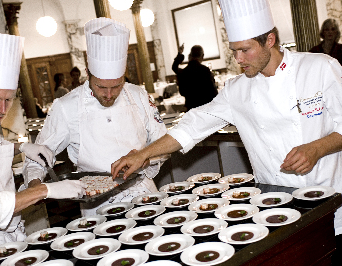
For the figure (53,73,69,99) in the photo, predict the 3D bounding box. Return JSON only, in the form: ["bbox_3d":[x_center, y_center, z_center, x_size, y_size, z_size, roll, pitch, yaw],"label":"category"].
[{"bbox_3d":[-1.666,-0.179,7.634,0.300,1.600,0.450,-8,10,8],"label":"figure"}]

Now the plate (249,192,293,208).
[{"bbox_3d":[0.456,0.312,2.116,0.195,0.027,0.195,-9,10,2],"label":"plate"}]

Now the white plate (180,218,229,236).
[{"bbox_3d":[0.139,0.398,1.922,0.195,0.027,0.195,-9,10,2],"label":"white plate"}]

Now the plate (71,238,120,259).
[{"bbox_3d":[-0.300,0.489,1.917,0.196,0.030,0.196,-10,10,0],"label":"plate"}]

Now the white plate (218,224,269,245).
[{"bbox_3d":[0.287,0.406,1.821,0.196,0.030,0.196,-9,10,2],"label":"white plate"}]

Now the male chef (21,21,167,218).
[{"bbox_3d":[-0.363,0.380,2.470,0.720,1.875,0.520,-11,10,-7],"label":"male chef"}]

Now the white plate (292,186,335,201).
[{"bbox_3d":[0.645,0.283,2.109,0.195,0.027,0.195,-9,10,2],"label":"white plate"}]

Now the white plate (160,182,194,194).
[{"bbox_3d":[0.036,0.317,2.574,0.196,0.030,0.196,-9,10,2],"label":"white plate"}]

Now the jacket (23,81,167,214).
[{"bbox_3d":[-0.366,0.083,2.418,0.680,0.740,0.450,-11,10,-11],"label":"jacket"}]

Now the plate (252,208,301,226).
[{"bbox_3d":[0.432,0.353,1.905,0.195,0.027,0.195,-9,10,2],"label":"plate"}]

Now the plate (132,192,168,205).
[{"bbox_3d":[-0.108,0.352,2.421,0.195,0.027,0.195,-9,10,2],"label":"plate"}]

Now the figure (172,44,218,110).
[{"bbox_3d":[0.449,-0.331,6.135,0.560,1.745,0.420,-11,10,-6],"label":"figure"}]

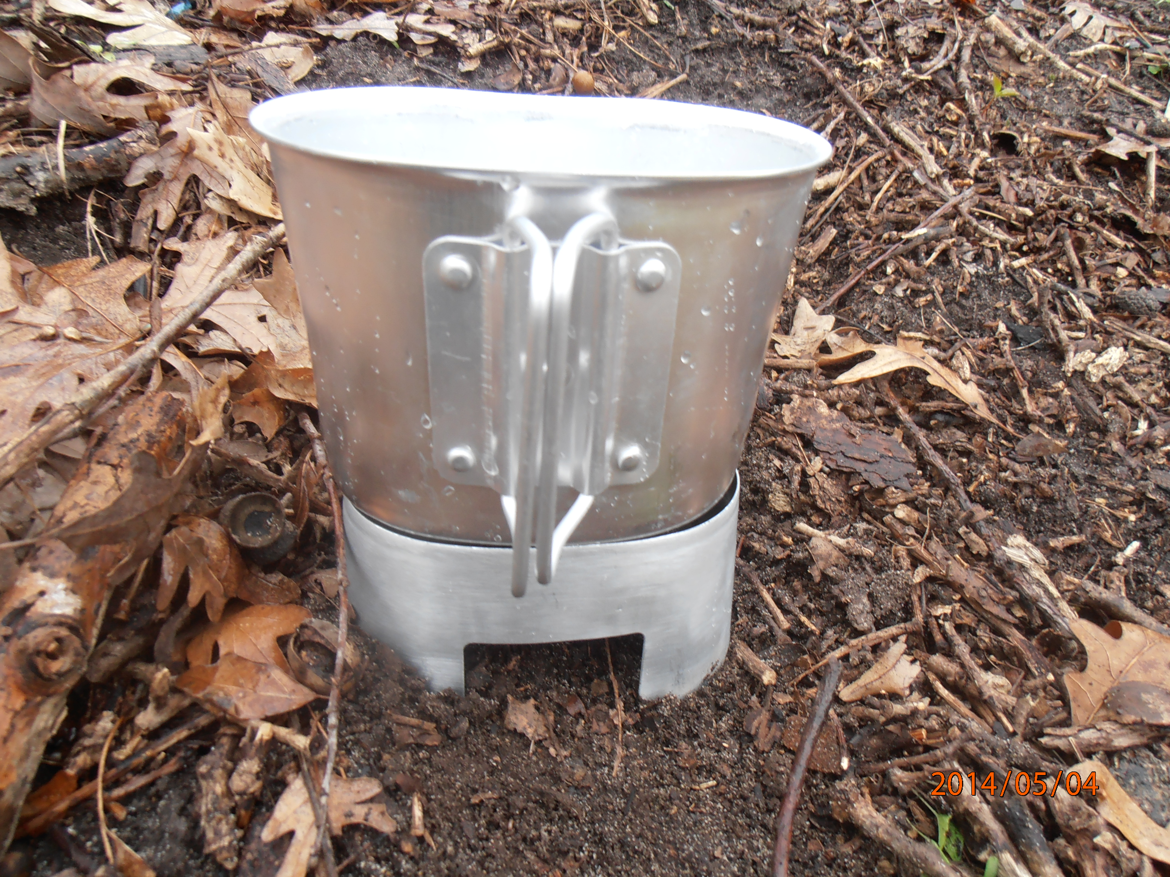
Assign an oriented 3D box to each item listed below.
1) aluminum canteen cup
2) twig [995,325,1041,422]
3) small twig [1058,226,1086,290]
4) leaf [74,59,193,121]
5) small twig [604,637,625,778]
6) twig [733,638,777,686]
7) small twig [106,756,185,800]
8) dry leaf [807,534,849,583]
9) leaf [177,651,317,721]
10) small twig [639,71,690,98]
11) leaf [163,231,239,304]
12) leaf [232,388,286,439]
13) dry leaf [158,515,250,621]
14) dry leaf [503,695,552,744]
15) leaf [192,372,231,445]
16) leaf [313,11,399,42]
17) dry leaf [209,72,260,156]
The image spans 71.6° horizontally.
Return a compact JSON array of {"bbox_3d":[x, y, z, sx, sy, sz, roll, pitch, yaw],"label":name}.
[{"bbox_3d":[-0.010,-0.028,0.213,0.136,0.103,0.106,-1,31,-9],"label":"aluminum canteen cup"},{"bbox_3d":[0.206,-0.031,0.387,0.007,0.006,0.062,3,48,3],"label":"twig"},{"bbox_3d":[0.276,-0.102,0.460,0.006,0.005,0.045,5,56,1],"label":"small twig"},{"bbox_3d":[-0.341,-0.261,0.609,0.085,0.022,0.071,-15,44,-23],"label":"leaf"},{"bbox_3d":[0.008,0.074,0.222,0.004,0.003,0.047,2,31,-3],"label":"small twig"},{"bbox_3d":[0.055,0.073,0.265,0.005,0.004,0.017,-19,41,-27],"label":"twig"},{"bbox_3d":[-0.103,0.079,0.190,0.017,0.003,0.003,-23,40,-37],"label":"small twig"},{"bbox_3d":[0.086,0.043,0.289,0.013,0.008,0.018,-1,31,-9],"label":"dry leaf"},{"bbox_3d":[-0.093,0.068,0.223,0.037,0.009,0.020,-19,45,-26],"label":"leaf"},{"bbox_3d":[0.062,-0.278,0.636,0.007,0.005,0.052,29,54,35],"label":"small twig"},{"bbox_3d":[-0.180,-0.080,0.380,0.035,0.010,0.042,-1,53,-3],"label":"leaf"},{"bbox_3d":[-0.120,-0.009,0.300,0.020,0.008,0.020,2,56,-1],"label":"leaf"},{"bbox_3d":[-0.129,0.044,0.275,0.029,0.027,0.022,2,39,2],"label":"dry leaf"},{"bbox_3d":[-0.016,0.076,0.219,0.012,0.009,0.011,3,31,-2],"label":"dry leaf"},{"bbox_3d":[-0.140,-0.011,0.305,0.015,0.024,0.012,-1,31,-9],"label":"leaf"},{"bbox_3d":[-0.220,-0.397,0.781,0.079,0.015,0.056,-6,41,-13],"label":"leaf"},{"bbox_3d":[-0.238,-0.219,0.550,0.038,0.028,0.066,-18,42,-22],"label":"dry leaf"}]

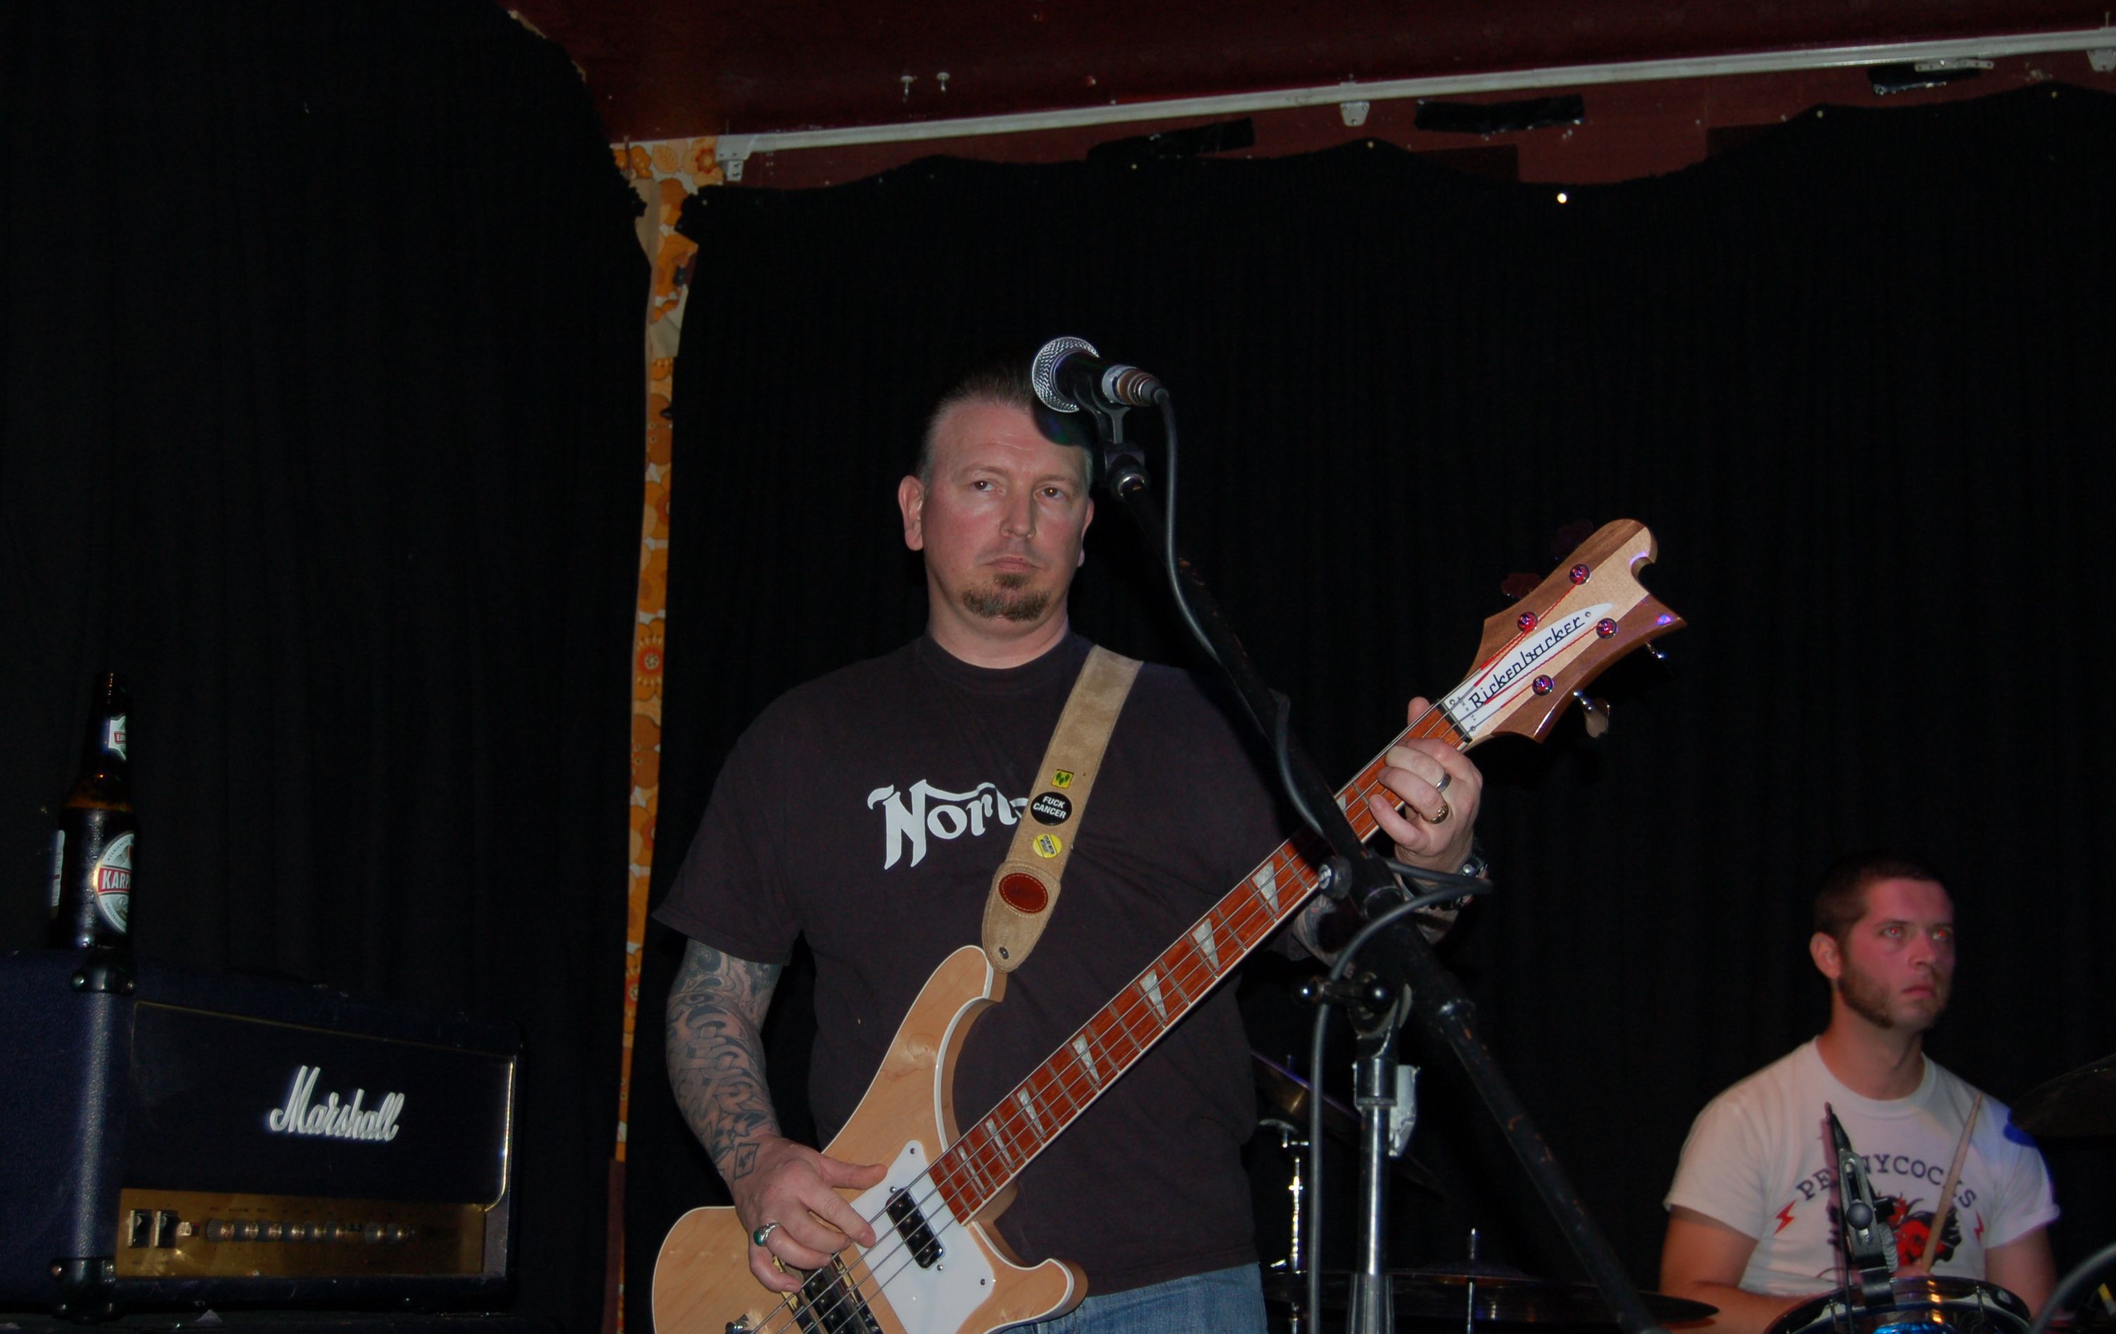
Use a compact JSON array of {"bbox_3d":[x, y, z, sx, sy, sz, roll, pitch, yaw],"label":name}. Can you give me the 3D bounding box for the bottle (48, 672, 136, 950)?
[{"bbox_3d":[-0.817,0.131,2.550,0.070,0.255,0.070,3,-11,-8],"label":"bottle"}]

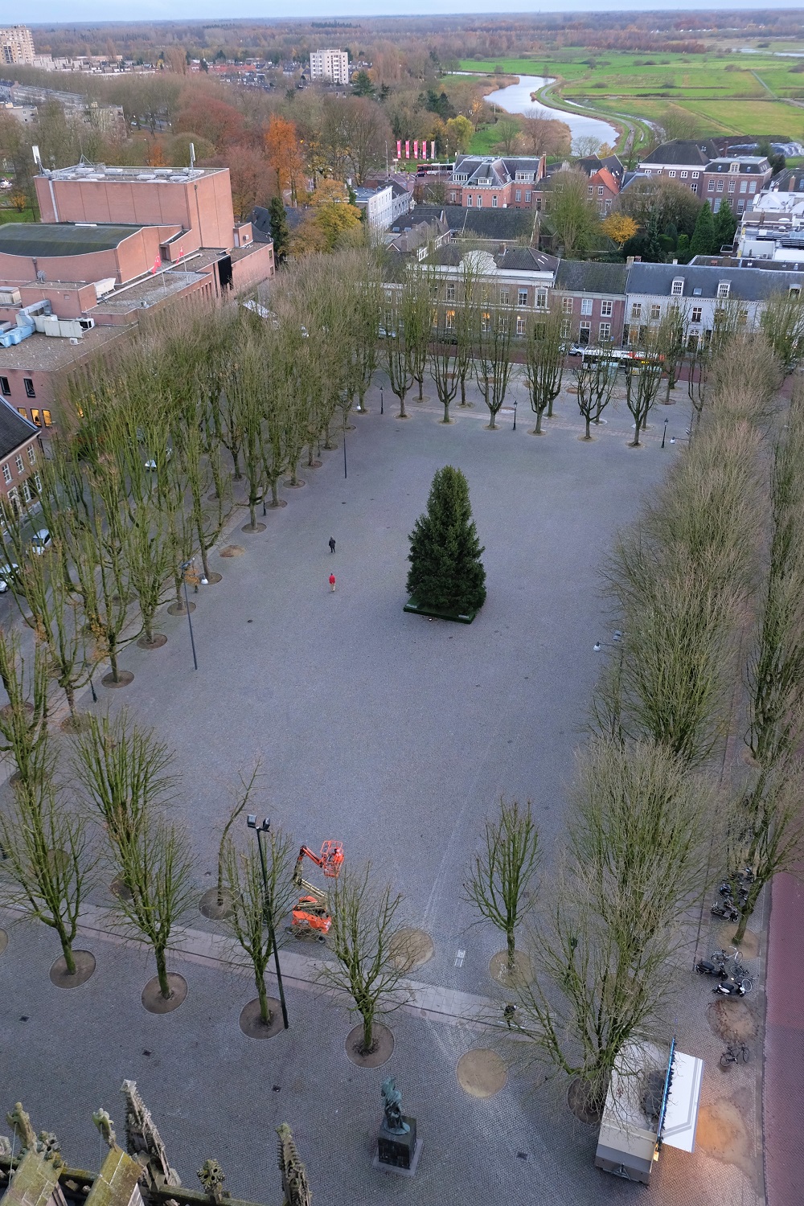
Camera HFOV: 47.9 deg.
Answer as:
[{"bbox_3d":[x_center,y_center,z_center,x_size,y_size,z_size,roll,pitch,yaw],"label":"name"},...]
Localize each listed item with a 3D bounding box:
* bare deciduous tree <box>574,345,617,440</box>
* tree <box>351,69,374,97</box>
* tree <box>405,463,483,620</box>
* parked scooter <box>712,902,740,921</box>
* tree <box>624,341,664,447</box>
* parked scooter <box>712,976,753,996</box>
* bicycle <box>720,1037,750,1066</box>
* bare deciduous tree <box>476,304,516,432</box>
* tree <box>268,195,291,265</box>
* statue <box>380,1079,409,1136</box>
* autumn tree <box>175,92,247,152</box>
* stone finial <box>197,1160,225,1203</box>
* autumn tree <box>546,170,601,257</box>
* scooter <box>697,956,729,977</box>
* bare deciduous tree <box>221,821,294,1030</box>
[{"bbox_3d":[23.506,-25.253,109.915,5.000,11.000,5.000,8,34,13],"label":"bare deciduous tree"},{"bbox_3d":[-24.462,-322.890,564.689,14.000,16.400,14.000,-1,33,1],"label":"tree"},{"bbox_3d":[3.833,-5.728,78.299,6.700,12.800,6.700,-1,33,0],"label":"tree"},{"bbox_3d":[18.933,18.097,52.961,1.650,1.100,0.650,11,35,17],"label":"parked scooter"},{"bbox_3d":[27.808,-23.939,104.323,4.500,12.300,4.500,-1,33,0],"label":"tree"},{"bbox_3d":[17.117,20.197,47.193,1.700,1.120,0.700,5,34,9],"label":"parked scooter"},{"bbox_3d":[16.895,22.785,45.566,1.720,1.060,0.600,-7,34,-9],"label":"bicycle"},{"bbox_3d":[11.511,-28.968,111.981,4.800,15.300,4.800,8,34,13],"label":"bare deciduous tree"},{"bbox_3d":[-25.398,-75.661,183.716,4.500,15.800,4.500,8,34,13],"label":"tree"},{"bbox_3d":[-0.291,22.385,40.280,1.200,3.800,1.100,6,34,12],"label":"statue"},{"bbox_3d":[-71.267,-176.895,336.367,25.000,23.000,24.000,-1,33,1],"label":"autumn tree"},{"bbox_3d":[-5.215,16.164,25.066,0.780,1.700,0.780,4,33,8],"label":"stone finial"},{"bbox_3d":[35.580,-79.510,185.751,11.000,16.800,10.600,-1,33,0],"label":"autumn tree"},{"bbox_3d":[16.558,19.540,48.216,1.700,1.120,0.700,14,36,21],"label":"scooter"},{"bbox_3d":[-6.842,16.645,44.559,4.200,13.500,4.200,8,34,13],"label":"bare deciduous tree"}]

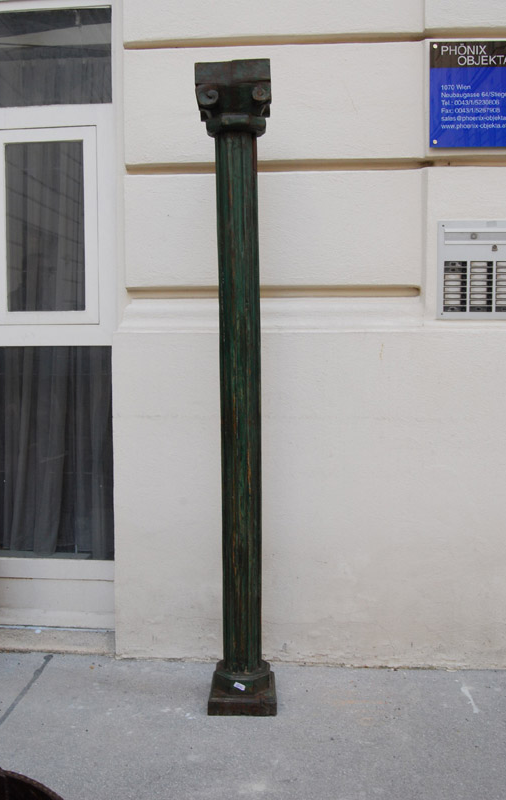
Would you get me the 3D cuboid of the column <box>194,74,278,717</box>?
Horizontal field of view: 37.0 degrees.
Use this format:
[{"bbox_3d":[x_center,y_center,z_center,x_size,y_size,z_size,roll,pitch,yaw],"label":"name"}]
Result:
[{"bbox_3d":[-0.045,-0.028,2.746,0.262,2.266,0.258,-1,2,3],"label":"column"}]

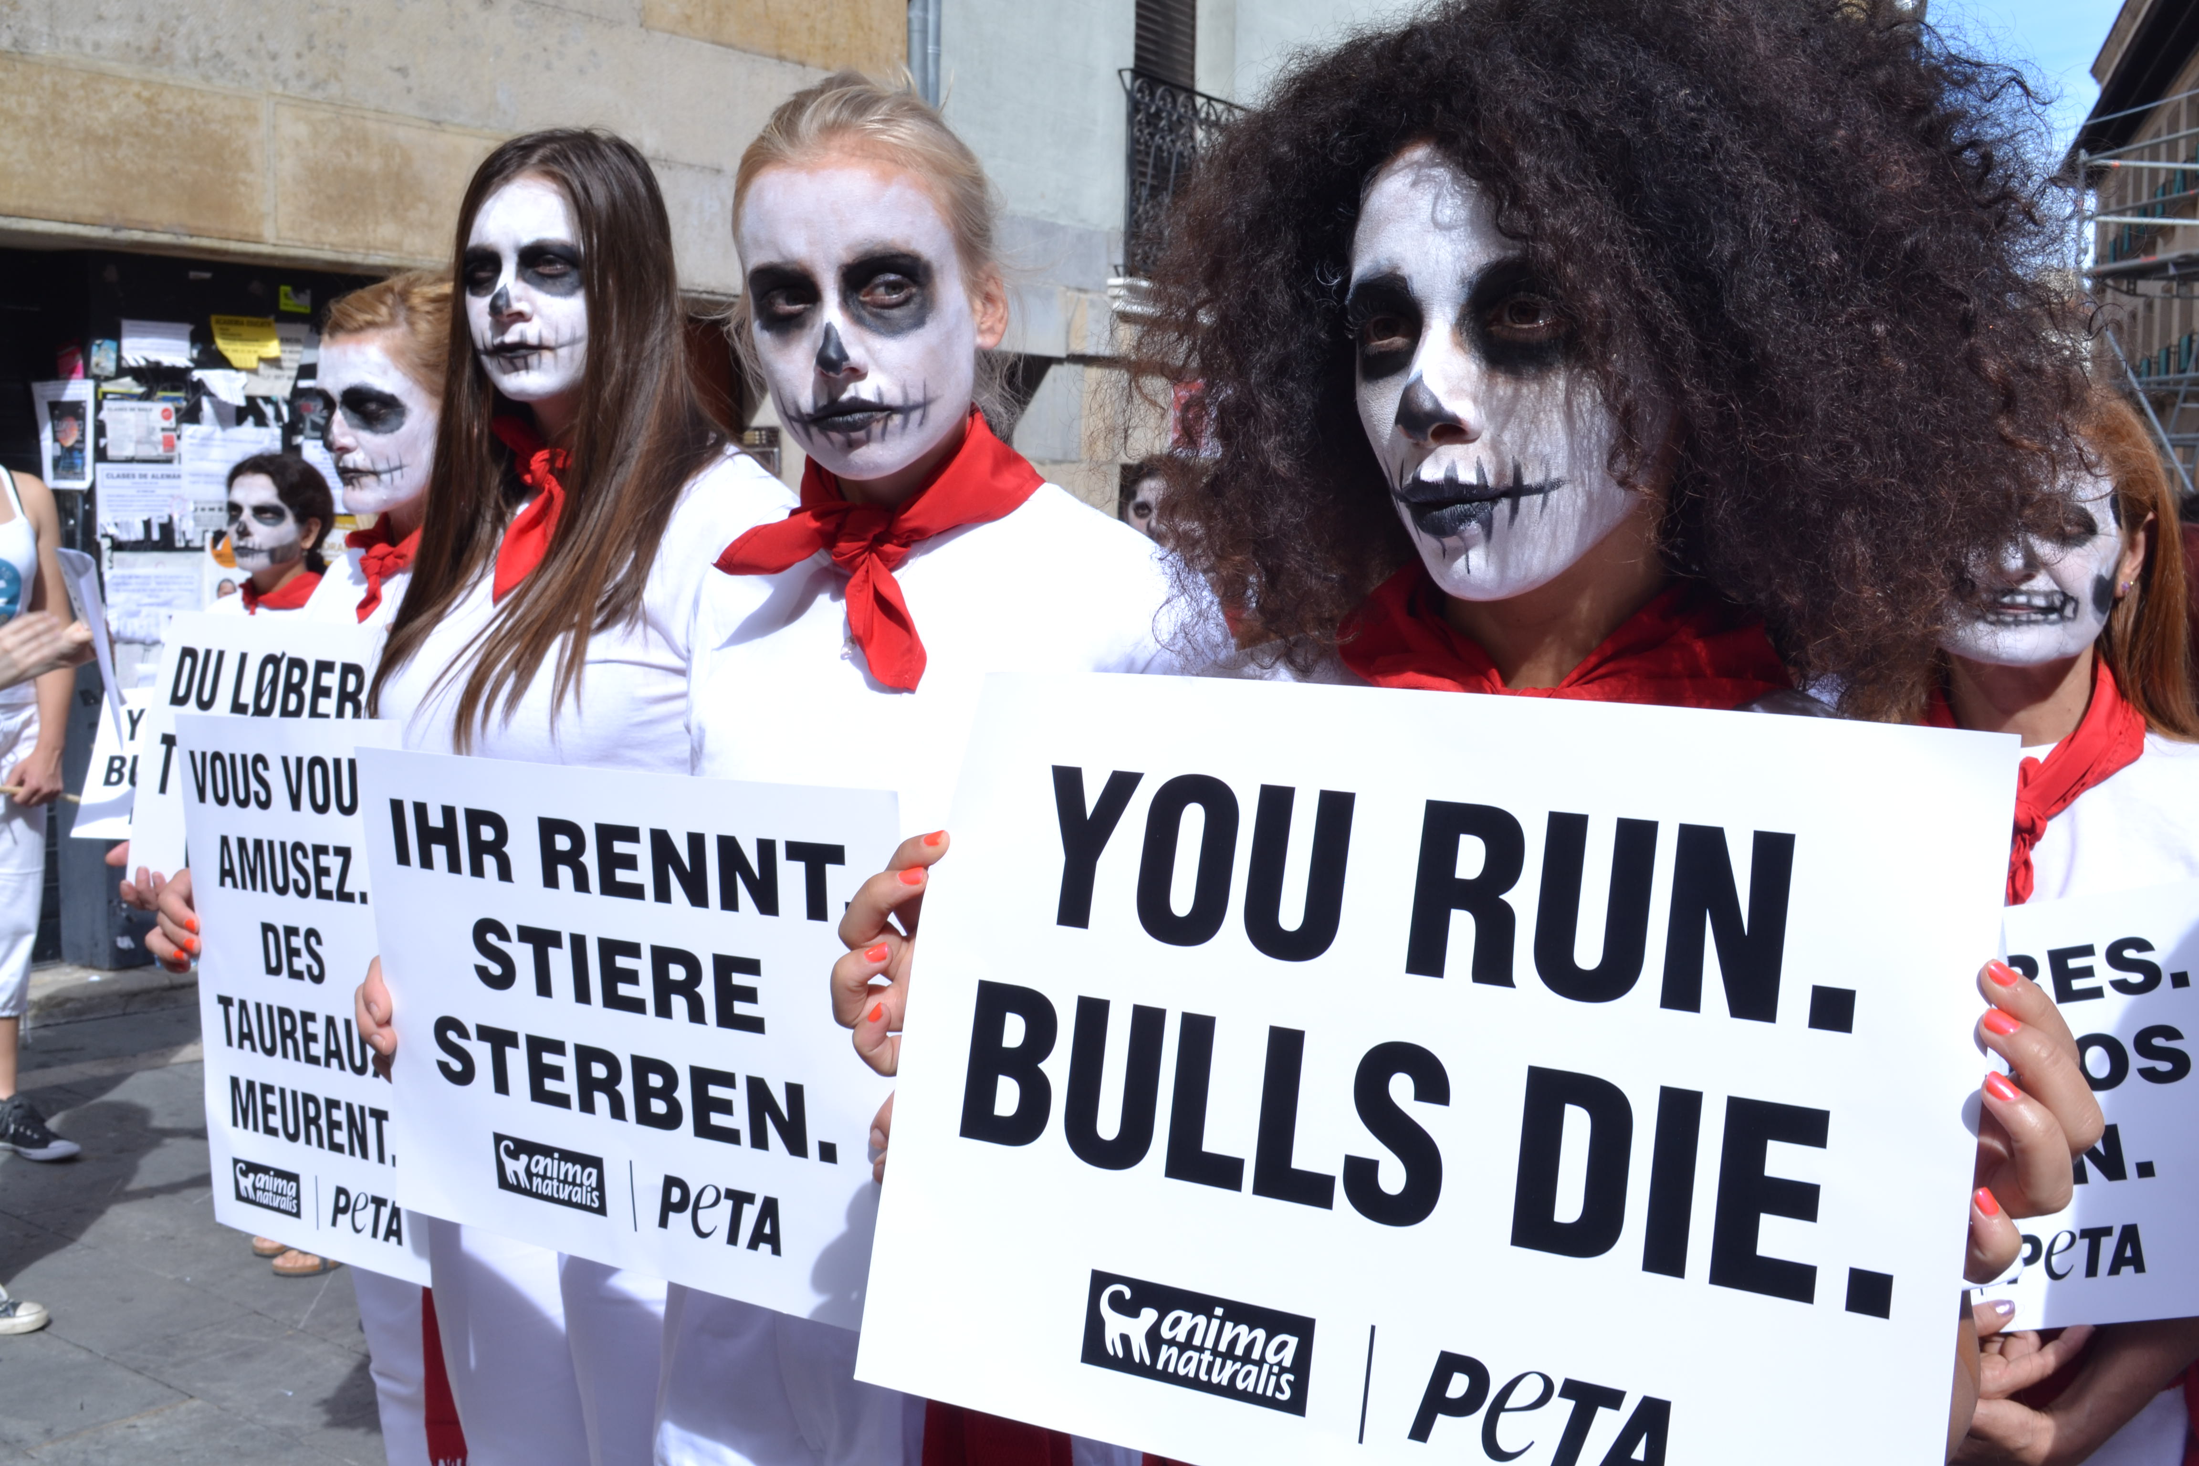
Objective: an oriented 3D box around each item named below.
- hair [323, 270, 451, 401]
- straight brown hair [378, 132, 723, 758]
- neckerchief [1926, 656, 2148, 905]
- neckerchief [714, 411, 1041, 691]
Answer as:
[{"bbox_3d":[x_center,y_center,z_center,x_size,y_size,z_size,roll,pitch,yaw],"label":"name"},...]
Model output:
[{"bbox_3d":[-0.715,-0.385,2.340,0.180,0.220,0.220,5,9,40],"label":"hair"},{"bbox_3d":[-0.452,-0.243,1.810,0.260,0.480,0.250,4,8,31],"label":"straight brown hair"},{"bbox_3d":[0.750,0.040,1.770,0.185,0.200,0.160,3,7,21],"label":"neckerchief"},{"bbox_3d":[-0.131,-0.106,1.300,0.180,0.165,0.160,4,8,29],"label":"neckerchief"}]

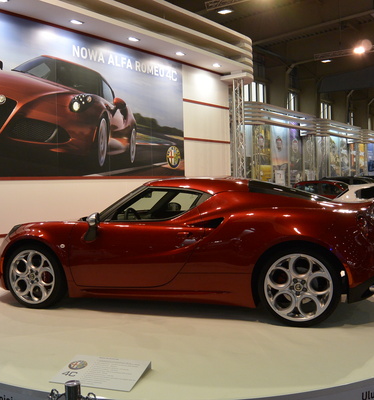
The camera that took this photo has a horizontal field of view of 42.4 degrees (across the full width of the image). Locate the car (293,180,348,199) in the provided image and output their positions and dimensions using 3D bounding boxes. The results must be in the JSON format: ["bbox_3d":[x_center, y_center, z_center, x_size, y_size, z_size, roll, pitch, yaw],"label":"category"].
[{"bbox_3d":[5.300,0.040,17.000,4.100,1.450,1.760,0,3,41],"label":"car"}]

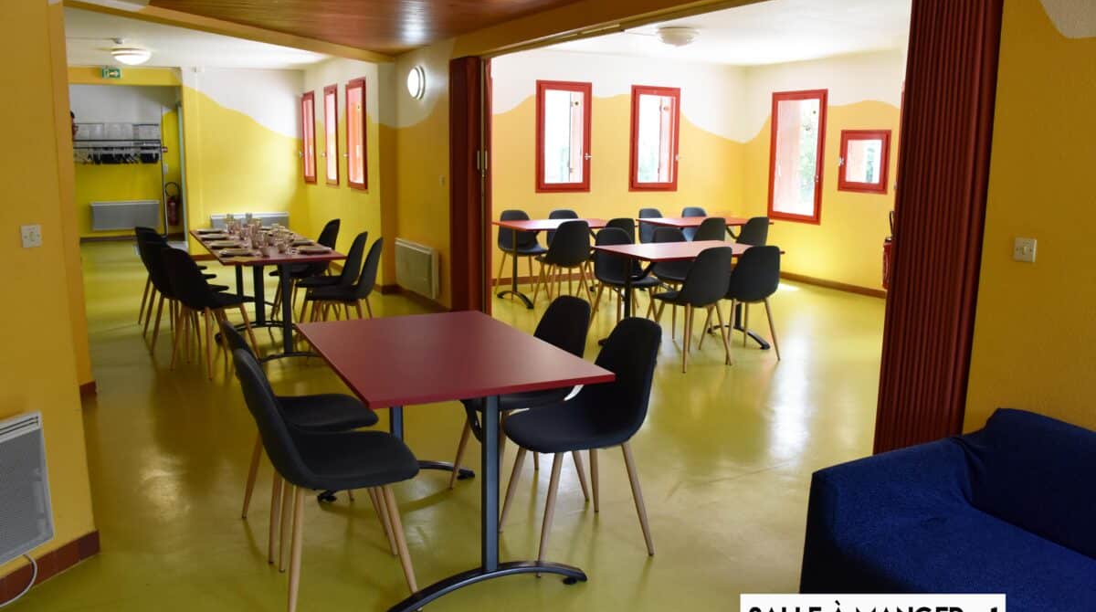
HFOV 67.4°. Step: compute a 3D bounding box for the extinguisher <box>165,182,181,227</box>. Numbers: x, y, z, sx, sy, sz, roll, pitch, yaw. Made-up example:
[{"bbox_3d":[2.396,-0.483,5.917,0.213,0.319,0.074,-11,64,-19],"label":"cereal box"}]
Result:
[{"bbox_3d":[-6.149,-1.664,13.469,0.235,0.730,0.200,-5,12,-28],"label":"extinguisher"}]

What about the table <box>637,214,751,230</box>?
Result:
[{"bbox_3d":[1.616,-0.515,8.644,1.200,0.740,0.800,-5,12,-28],"label":"table"}]

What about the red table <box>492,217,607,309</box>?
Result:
[{"bbox_3d":[0.146,-0.446,8.328,1.200,0.760,0.800,-5,12,-27],"label":"red table"}]

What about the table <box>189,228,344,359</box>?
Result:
[{"bbox_3d":[-2.260,-0.136,6.406,0.800,0.740,2.370,-5,12,-28],"label":"table"}]

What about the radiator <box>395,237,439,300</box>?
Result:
[{"bbox_3d":[-1.228,-0.364,7.746,0.090,0.450,1.060,-5,12,-28],"label":"radiator"}]

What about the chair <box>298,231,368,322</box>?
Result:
[{"bbox_3d":[-1.666,-0.154,6.357,0.555,0.855,0.450,-4,11,-23],"label":"chair"}]

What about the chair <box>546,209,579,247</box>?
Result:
[{"bbox_3d":[0.214,-0.575,8.782,0.440,0.850,0.520,-3,11,-18],"label":"chair"}]

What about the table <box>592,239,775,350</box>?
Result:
[{"bbox_3d":[1.055,-0.057,6.313,1.200,0.760,0.800,-5,12,-28],"label":"table"}]

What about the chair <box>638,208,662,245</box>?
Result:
[{"bbox_3d":[1.209,-0.611,8.839,0.450,0.845,0.530,-5,12,-28],"label":"chair"}]

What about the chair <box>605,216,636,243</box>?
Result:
[{"bbox_3d":[0.578,-0.431,8.038,0.440,0.850,0.520,-5,12,-28],"label":"chair"}]

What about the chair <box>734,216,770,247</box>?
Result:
[{"bbox_3d":[1.992,-0.494,8.481,0.440,0.850,0.520,-5,12,-29],"label":"chair"}]

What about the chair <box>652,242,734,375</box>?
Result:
[{"bbox_3d":[1.014,-0.016,5.792,0.450,0.855,0.555,-5,12,-29],"label":"chair"}]

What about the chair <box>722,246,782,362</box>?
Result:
[{"bbox_3d":[1.390,-0.054,5.916,0.450,0.845,0.530,-2,11,-16],"label":"chair"}]

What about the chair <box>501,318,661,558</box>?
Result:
[{"bbox_3d":[0.111,0.473,3.023,0.555,0.855,0.450,-4,11,-26],"label":"chair"}]

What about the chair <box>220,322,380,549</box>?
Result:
[{"bbox_3d":[-0.937,0.461,3.149,0.520,0.850,0.440,-5,12,-27],"label":"chair"}]

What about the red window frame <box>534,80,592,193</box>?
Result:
[{"bbox_3d":[0.181,-1.829,8.923,0.690,1.190,0.080,-5,12,-28],"label":"red window frame"}]

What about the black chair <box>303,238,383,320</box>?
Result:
[{"bbox_3d":[-1.446,-0.060,5.849,0.555,0.855,0.450,-4,11,-23],"label":"black chair"}]

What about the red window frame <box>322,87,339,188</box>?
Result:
[{"bbox_3d":[-2.572,-2.010,9.748,0.080,1.180,0.660,-5,12,-28],"label":"red window frame"}]

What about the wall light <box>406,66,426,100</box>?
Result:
[{"bbox_3d":[-1.234,-2.074,7.617,0.110,0.325,0.325,-5,12,-28],"label":"wall light"}]

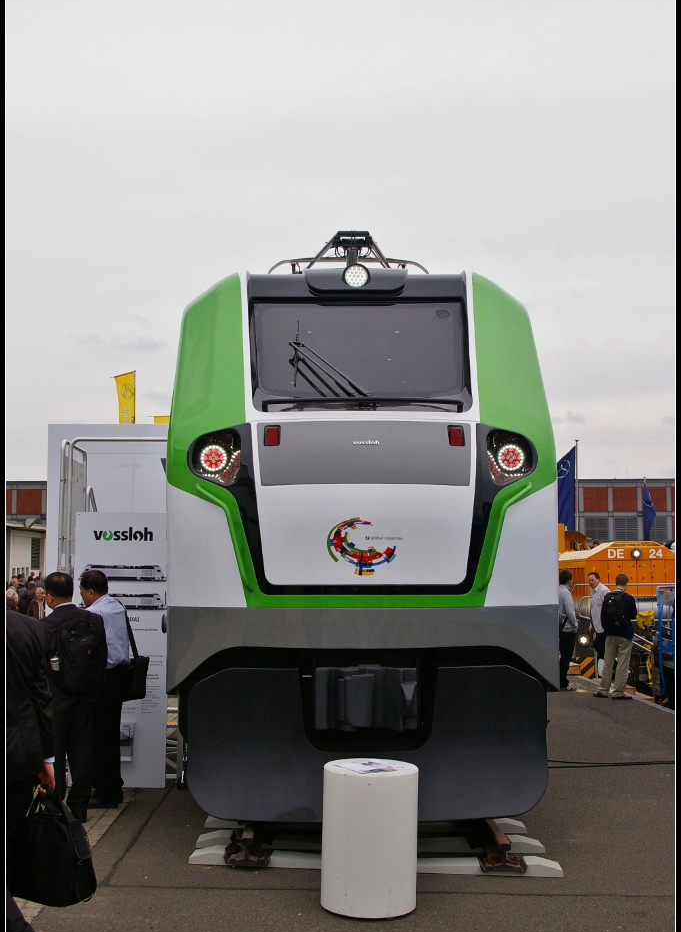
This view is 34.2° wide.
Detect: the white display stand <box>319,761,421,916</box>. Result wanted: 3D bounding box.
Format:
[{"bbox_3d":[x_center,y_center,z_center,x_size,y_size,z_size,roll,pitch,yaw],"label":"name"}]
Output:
[{"bbox_3d":[0.153,1.945,5.825,0.496,0.706,0.496,1,-5,0],"label":"white display stand"}]

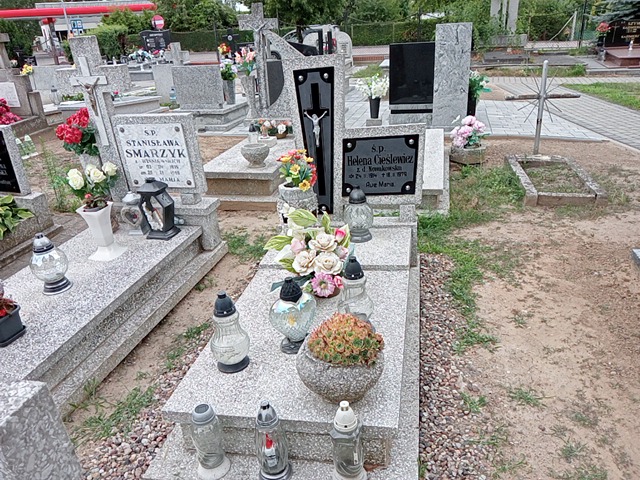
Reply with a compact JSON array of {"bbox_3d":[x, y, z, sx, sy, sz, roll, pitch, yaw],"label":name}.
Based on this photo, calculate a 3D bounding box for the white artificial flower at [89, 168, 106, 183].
[{"bbox_3d":[-1.229,-0.356,2.860,0.093,0.077,0.088,-13,23,-21],"label":"white artificial flower"}]

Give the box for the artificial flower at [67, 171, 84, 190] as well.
[{"bbox_3d":[-1.367,-0.333,2.897,0.102,0.111,0.102,-13,22,-24],"label":"artificial flower"}]

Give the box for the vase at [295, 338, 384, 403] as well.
[{"bbox_3d":[0.071,0.422,1.703,0.291,0.169,0.291,0,22,12],"label":"vase"}]

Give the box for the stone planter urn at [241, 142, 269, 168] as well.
[{"bbox_3d":[-0.602,-0.793,4.872,0.270,0.190,0.270,2,22,11],"label":"stone planter urn"}]

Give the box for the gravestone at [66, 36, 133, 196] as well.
[{"bbox_3d":[-1.458,-0.793,3.515,0.235,1.085,0.108,0,23,11],"label":"gravestone"}]

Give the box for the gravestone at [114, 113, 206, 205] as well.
[{"bbox_3d":[-1.077,-0.547,3.497,0.530,0.588,0.106,2,21,14],"label":"gravestone"}]

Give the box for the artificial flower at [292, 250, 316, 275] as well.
[{"bbox_3d":[-0.066,0.095,2.235,0.103,0.093,0.073,-5,2,-2],"label":"artificial flower"}]

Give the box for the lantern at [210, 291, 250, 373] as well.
[{"bbox_3d":[-0.326,0.318,1.867,0.145,0.301,0.145,0,22,12],"label":"lantern"}]

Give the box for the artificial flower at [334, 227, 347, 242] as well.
[{"bbox_3d":[0.095,-0.021,2.357,0.055,0.066,0.055,-3,20,2],"label":"artificial flower"}]

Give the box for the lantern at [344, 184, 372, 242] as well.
[{"bbox_3d":[0.224,-0.151,2.974,0.163,0.300,0.163,-2,20,4],"label":"lantern"}]

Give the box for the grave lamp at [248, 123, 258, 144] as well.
[{"bbox_3d":[-0.744,-1.170,5.691,0.093,0.213,0.093,0,22,12],"label":"grave lamp"}]

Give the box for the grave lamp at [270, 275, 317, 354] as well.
[{"bbox_3d":[-0.107,0.277,1.943,0.179,0.290,0.127,-3,21,4],"label":"grave lamp"}]

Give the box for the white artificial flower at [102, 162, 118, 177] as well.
[{"bbox_3d":[-1.192,-0.405,2.966,0.086,0.078,0.078,-13,9,-20],"label":"white artificial flower"}]

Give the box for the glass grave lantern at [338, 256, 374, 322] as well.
[{"bbox_3d":[0.142,0.210,2.042,0.145,0.306,0.145,0,22,12],"label":"glass grave lantern"}]

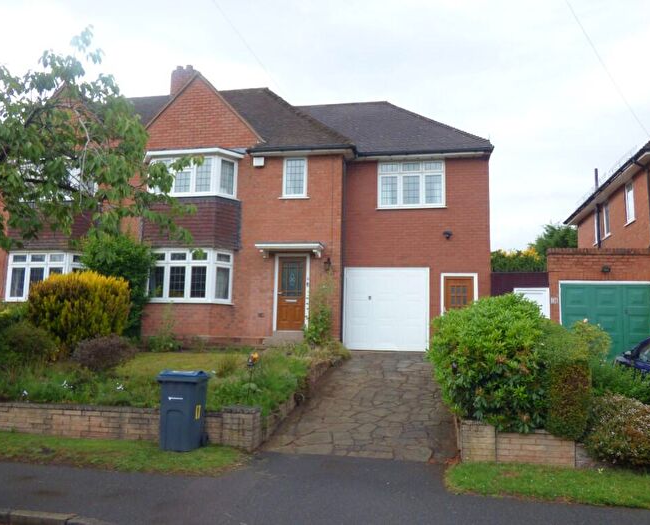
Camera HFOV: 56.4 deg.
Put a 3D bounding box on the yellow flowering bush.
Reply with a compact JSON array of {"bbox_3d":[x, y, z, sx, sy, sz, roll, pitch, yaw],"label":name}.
[{"bbox_3d":[-5.483,1.179,13.551,2.200,2.012,2.000,0,-8,11],"label":"yellow flowering bush"}]

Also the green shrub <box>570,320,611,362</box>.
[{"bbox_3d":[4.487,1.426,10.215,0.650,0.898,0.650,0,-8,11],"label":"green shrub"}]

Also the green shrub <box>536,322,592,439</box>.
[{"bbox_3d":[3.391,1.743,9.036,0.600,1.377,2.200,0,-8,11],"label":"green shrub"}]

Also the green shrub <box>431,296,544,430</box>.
[{"bbox_3d":[2.369,1.386,8.901,1.650,1.781,1.600,0,-8,11],"label":"green shrub"}]

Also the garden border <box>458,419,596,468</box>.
[{"bbox_3d":[2.668,2.407,8.137,1.730,0.562,0.400,0,-8,11],"label":"garden border"}]

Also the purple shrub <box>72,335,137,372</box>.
[{"bbox_3d":[-4.562,1.841,12.552,1.300,0.698,1.100,0,-8,11],"label":"purple shrub"}]

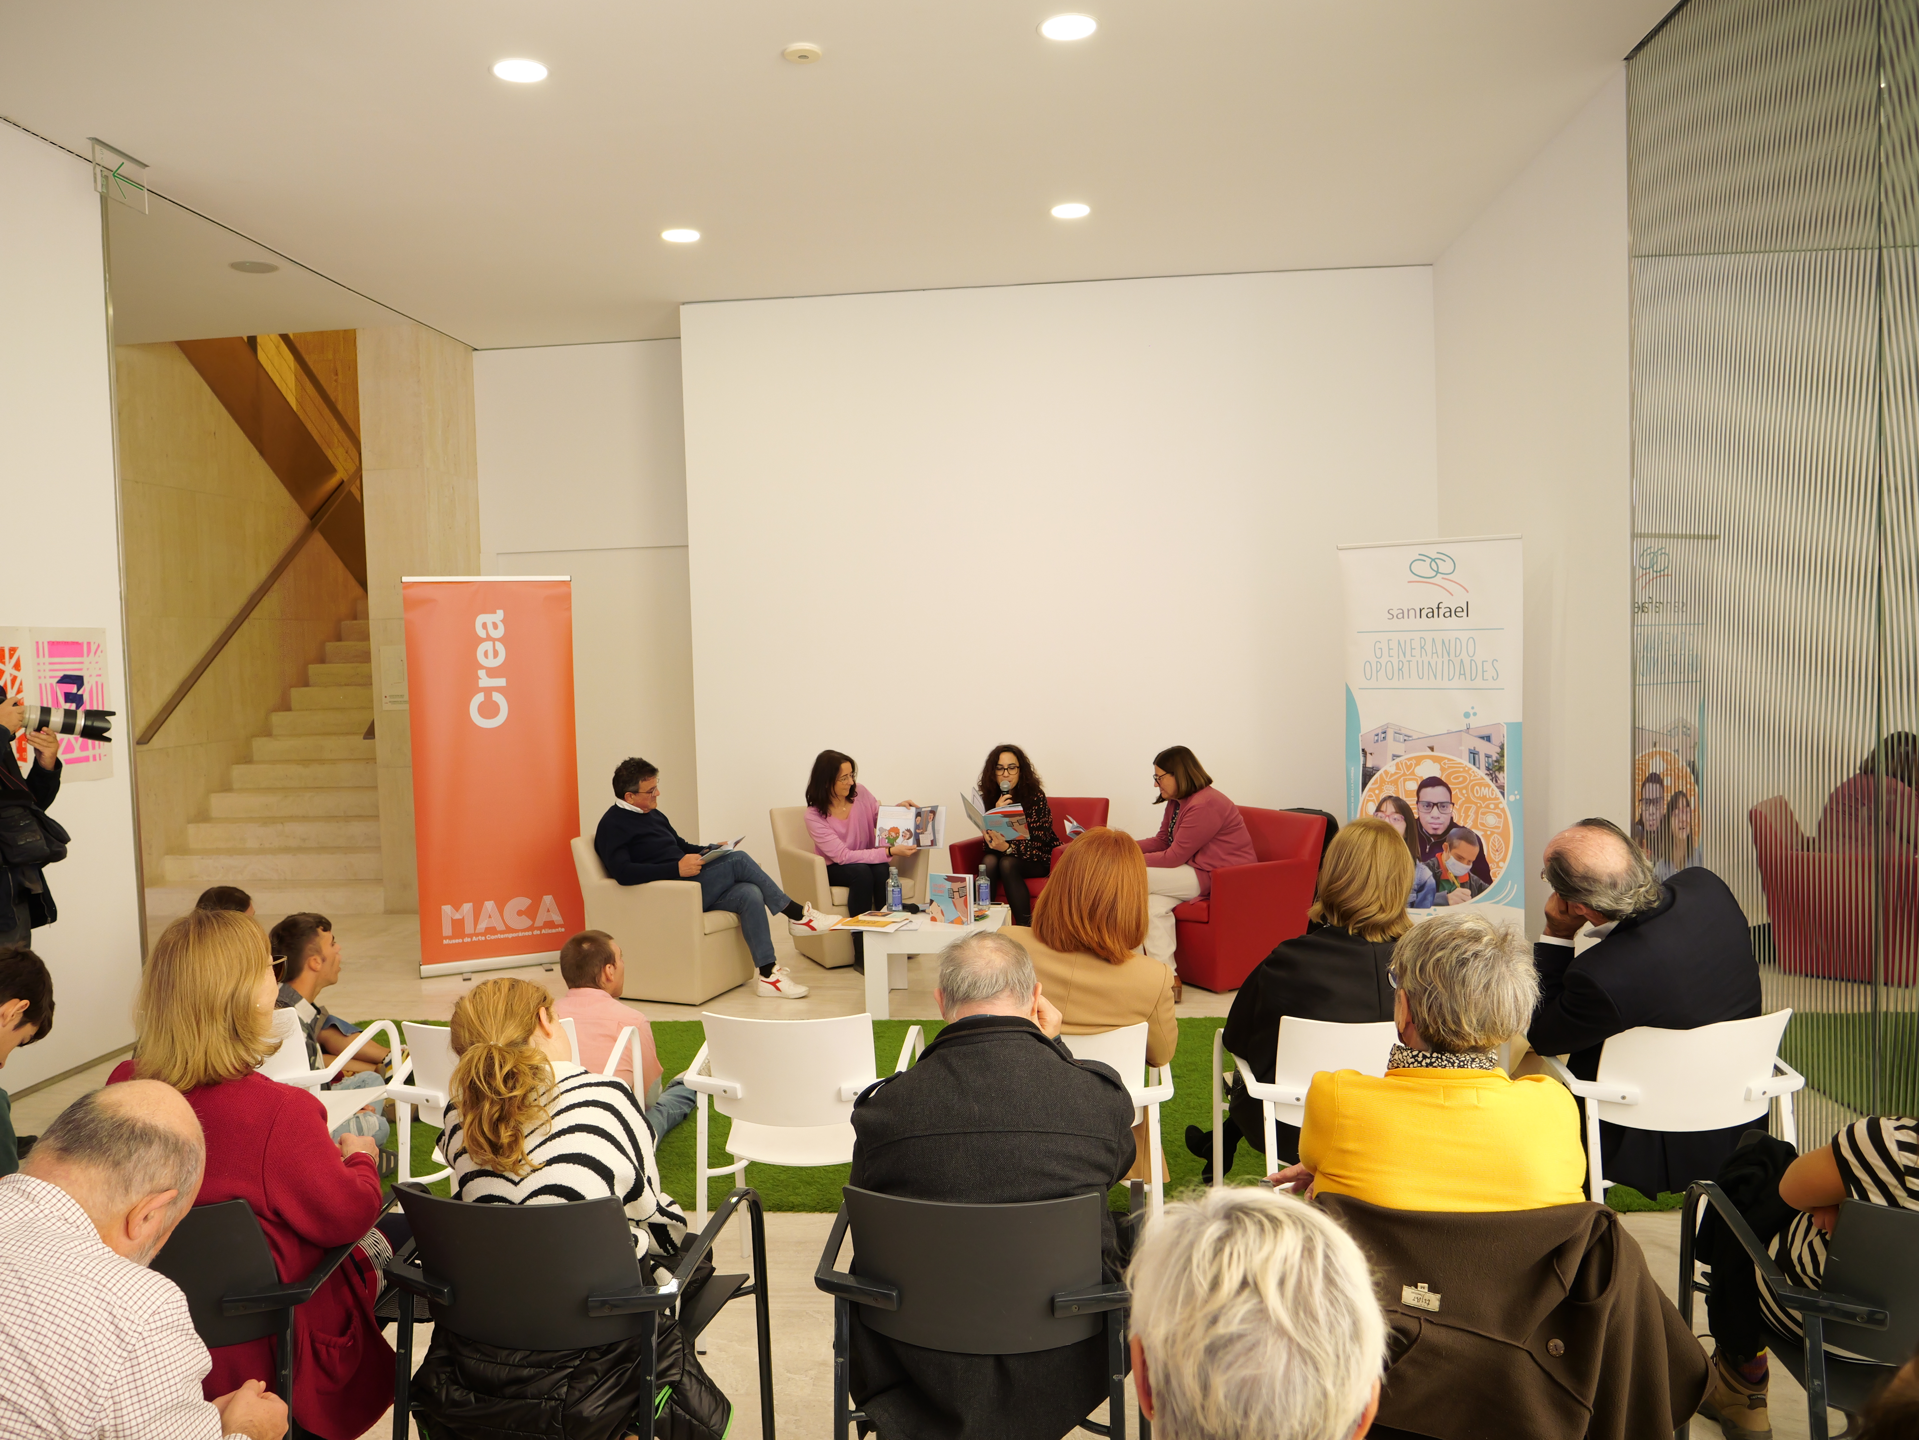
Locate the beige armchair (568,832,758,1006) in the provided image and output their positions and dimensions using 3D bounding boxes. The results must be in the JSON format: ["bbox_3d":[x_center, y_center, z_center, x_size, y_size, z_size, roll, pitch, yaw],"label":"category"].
[{"bbox_3d":[-1.430,0.933,6.581,0.700,0.770,0.640,-1,3,22],"label":"beige armchair"}]

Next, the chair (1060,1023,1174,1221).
[{"bbox_3d":[0.241,1.044,3.151,0.530,0.800,0.540,-1,3,5],"label":"chair"}]

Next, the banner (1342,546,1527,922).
[{"bbox_3d":[2.310,0.163,6.517,0.860,2.090,0.140,0,3,28],"label":"banner"}]

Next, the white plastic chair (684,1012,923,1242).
[{"bbox_3d":[-0.373,1.080,3.387,0.550,0.810,0.530,-1,3,6],"label":"white plastic chair"}]

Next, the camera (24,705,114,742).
[{"bbox_3d":[-3.138,-0.004,4.608,0.350,0.135,0.140,12,-6,-37],"label":"camera"}]

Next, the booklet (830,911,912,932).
[{"bbox_3d":[-0.397,0.917,5.992,0.310,0.020,0.260,-1,3,20],"label":"booklet"}]

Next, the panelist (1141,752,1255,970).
[{"bbox_3d":[1.096,0.711,6.564,0.860,1.170,0.560,-3,3,-22],"label":"panelist"}]

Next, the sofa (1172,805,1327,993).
[{"bbox_3d":[1.337,0.877,6.793,0.750,0.760,0.750,-3,4,-32],"label":"sofa"}]

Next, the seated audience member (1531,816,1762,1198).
[{"bbox_3d":[1.515,0.799,3.262,0.600,1.200,0.860,-2,3,-4],"label":"seated audience member"}]

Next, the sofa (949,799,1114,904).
[{"bbox_3d":[0.424,0.876,7.535,0.648,0.788,0.689,0,3,27],"label":"sofa"}]

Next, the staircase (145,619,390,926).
[{"bbox_3d":[-4.642,0.061,10.673,1.730,2.400,3.300,-1,3,6],"label":"staircase"}]

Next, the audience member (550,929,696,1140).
[{"bbox_3d":[-1.115,1.050,4.613,0.500,0.770,0.780,-1,3,10],"label":"audience member"}]

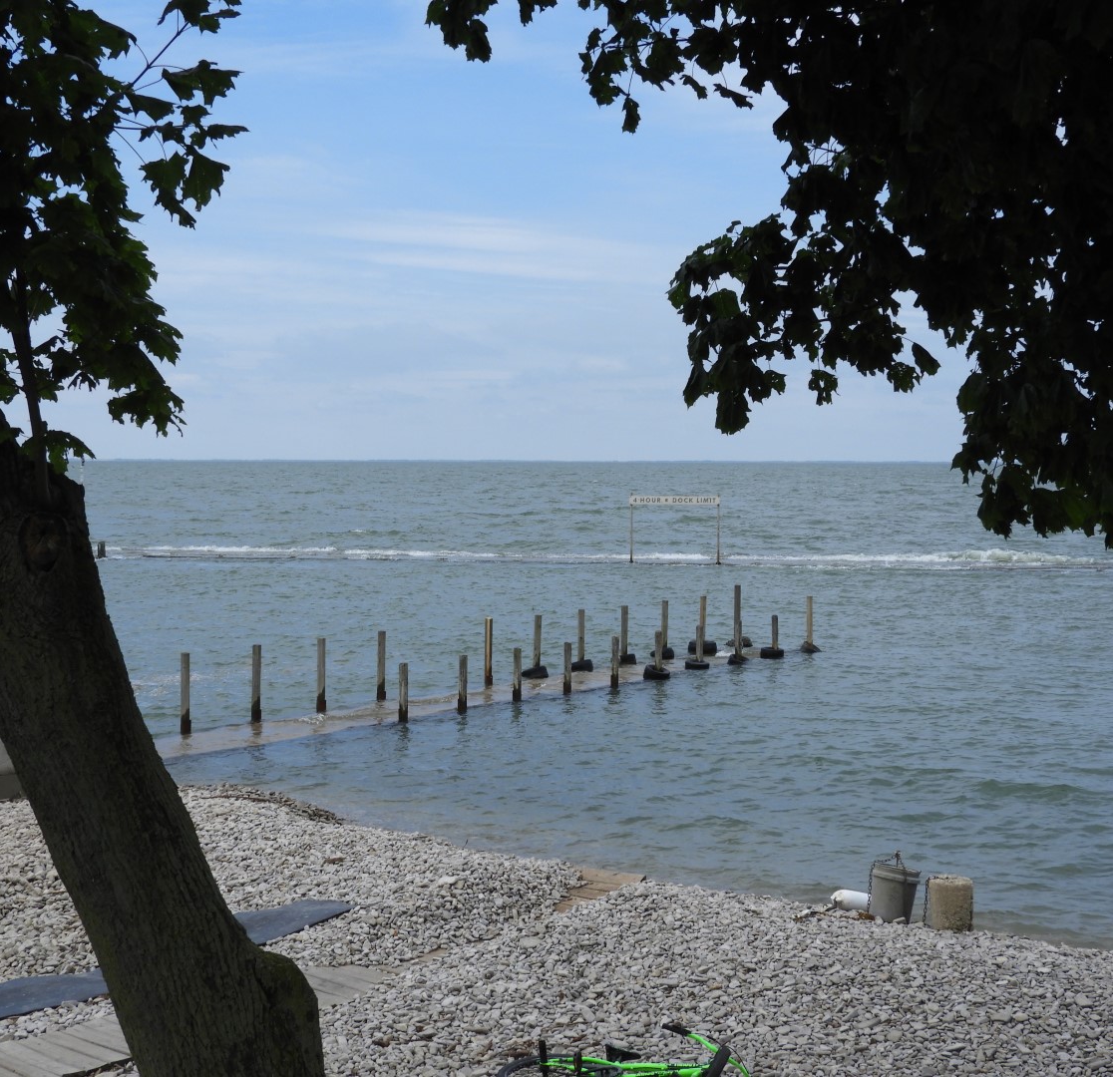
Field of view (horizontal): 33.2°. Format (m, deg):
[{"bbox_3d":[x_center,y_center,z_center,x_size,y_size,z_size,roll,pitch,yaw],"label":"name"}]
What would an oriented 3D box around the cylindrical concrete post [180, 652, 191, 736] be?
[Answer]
[{"bbox_3d":[-4.838,2.024,24.342,0.113,1.067,0.113,2,3,36],"label":"cylindrical concrete post"}]

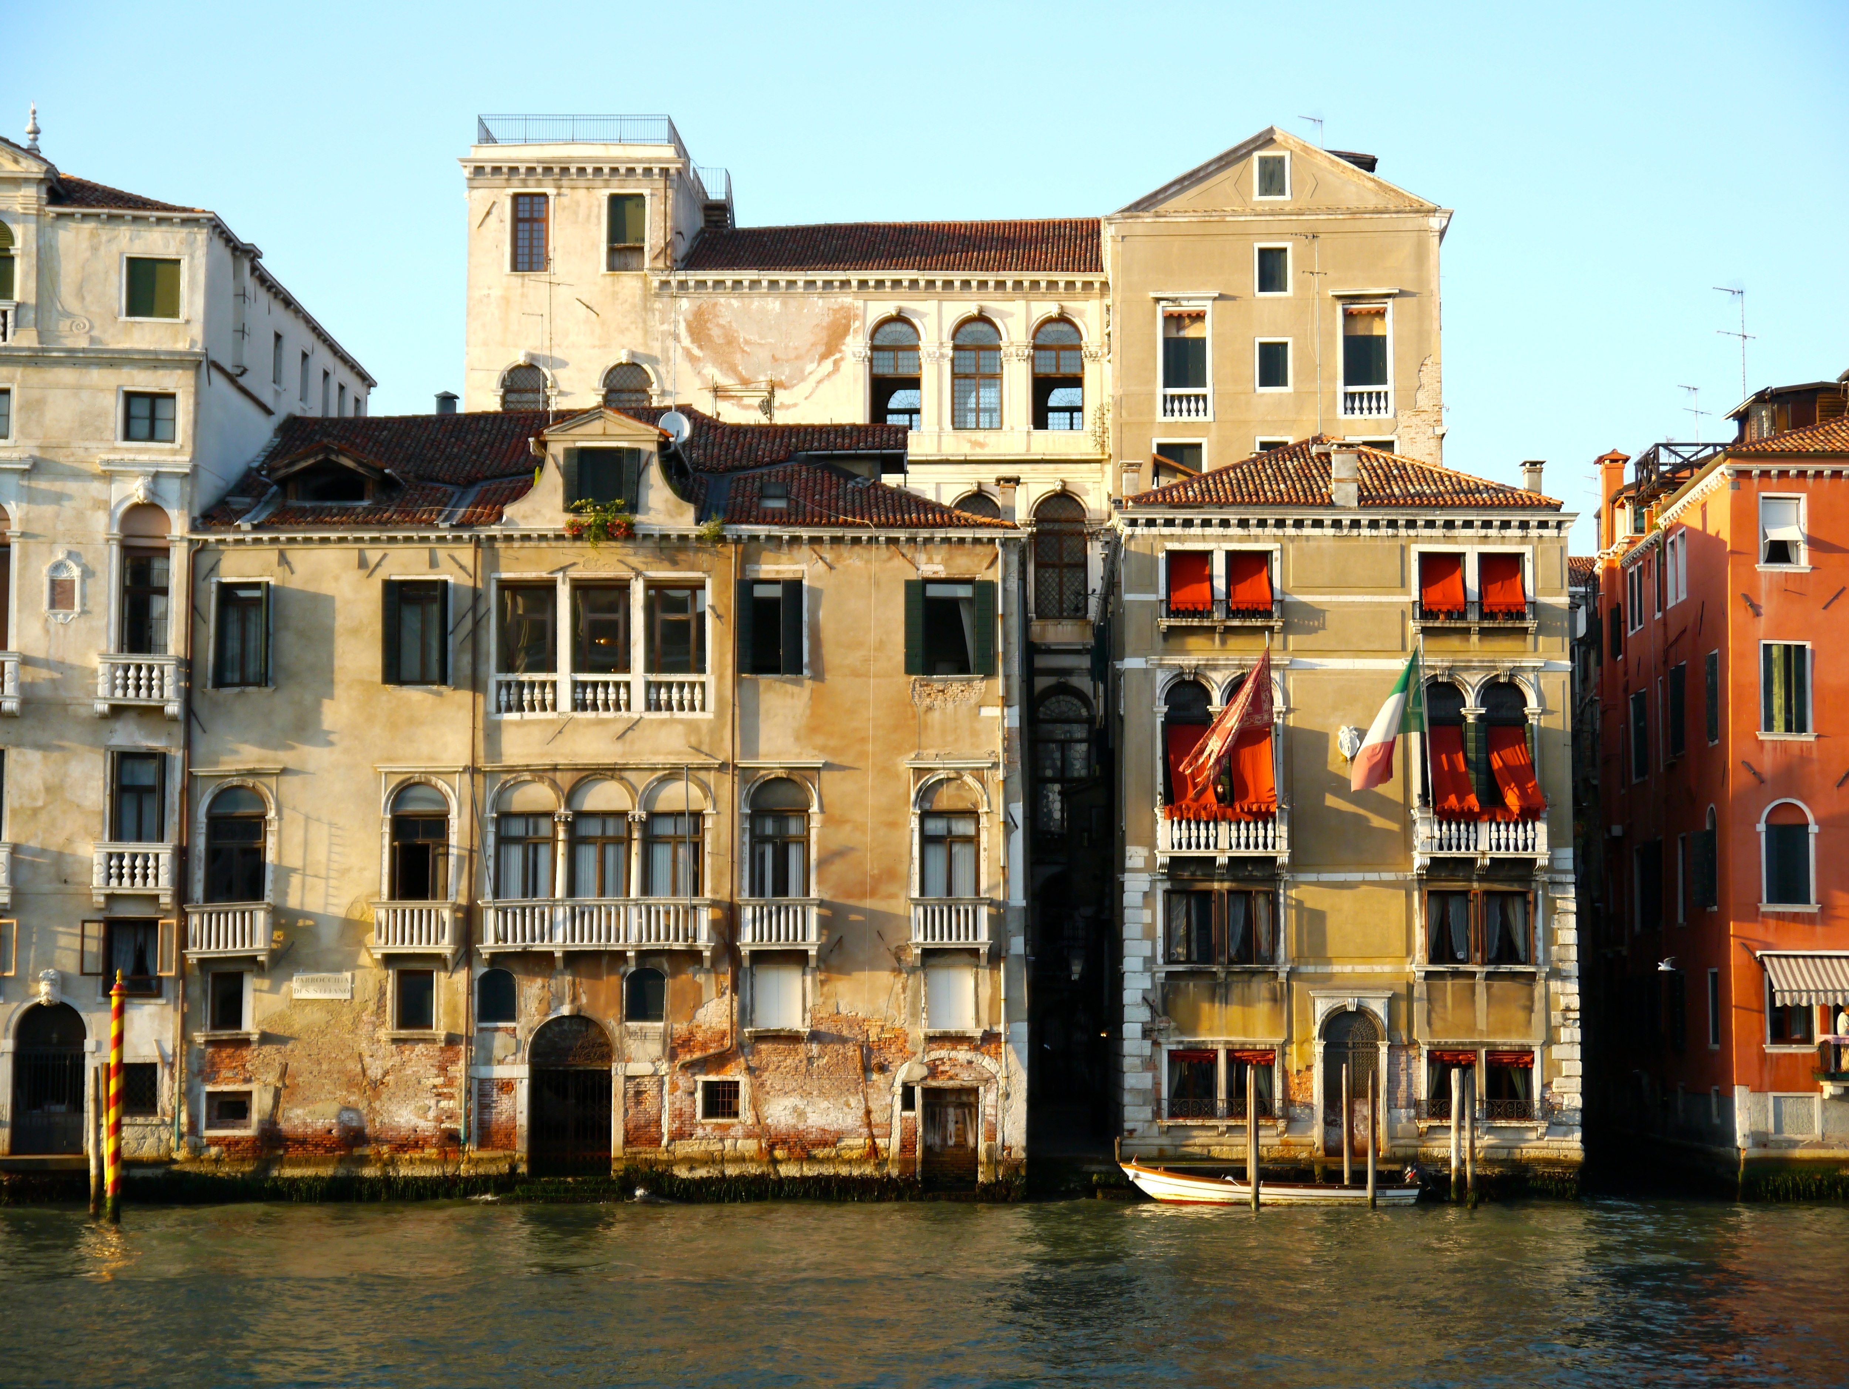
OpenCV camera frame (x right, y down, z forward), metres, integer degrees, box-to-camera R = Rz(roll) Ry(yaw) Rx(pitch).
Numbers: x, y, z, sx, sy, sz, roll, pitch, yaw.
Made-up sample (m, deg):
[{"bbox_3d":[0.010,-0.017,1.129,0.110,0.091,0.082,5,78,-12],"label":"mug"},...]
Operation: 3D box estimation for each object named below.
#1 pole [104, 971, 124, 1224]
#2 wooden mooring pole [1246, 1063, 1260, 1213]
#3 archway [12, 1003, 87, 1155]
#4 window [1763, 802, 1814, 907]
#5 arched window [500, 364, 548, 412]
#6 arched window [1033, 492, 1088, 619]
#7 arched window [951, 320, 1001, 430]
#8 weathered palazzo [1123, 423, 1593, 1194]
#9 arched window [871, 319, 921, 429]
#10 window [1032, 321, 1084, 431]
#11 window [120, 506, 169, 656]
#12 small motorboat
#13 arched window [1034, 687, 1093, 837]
[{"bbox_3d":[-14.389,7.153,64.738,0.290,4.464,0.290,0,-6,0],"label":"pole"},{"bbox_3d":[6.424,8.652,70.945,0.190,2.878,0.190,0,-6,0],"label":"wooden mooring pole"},{"bbox_3d":[-18.361,8.057,76.243,1.501,3.187,0.500,1,-6,-11],"label":"archway"},{"bbox_3d":[17.831,3.299,75.073,1.052,2.178,0.300,1,-6,-7],"label":"window"},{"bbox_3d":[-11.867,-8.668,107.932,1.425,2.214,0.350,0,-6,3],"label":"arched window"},{"bbox_3d":[4.001,-4.057,106.578,1.609,3.757,0.300,0,-6,0],"label":"arched window"},{"bbox_3d":[1.540,-9.406,107.300,1.492,3.282,0.350,0,-6,3],"label":"arched window"},{"bbox_3d":[8.923,2.600,82.892,9.897,16.760,11.500,0,-6,-1],"label":"weathered palazzo"},{"bbox_3d":[-0.847,-9.460,107.431,1.496,3.286,0.350,0,-6,3],"label":"arched window"},{"bbox_3d":[3.935,-9.393,107.101,1.532,3.276,0.300,0,-6,0],"label":"window"},{"bbox_3d":[-16.623,-2.238,77.508,1.083,3.656,0.300,1,-6,-11],"label":"window"},{"bbox_3d":[7.108,10.031,74.488,6.160,0.986,1.600,0,-6,0],"label":"small motorboat"},{"bbox_3d":[4.041,1.984,105.986,1.726,4.390,0.300,0,-6,0],"label":"arched window"}]

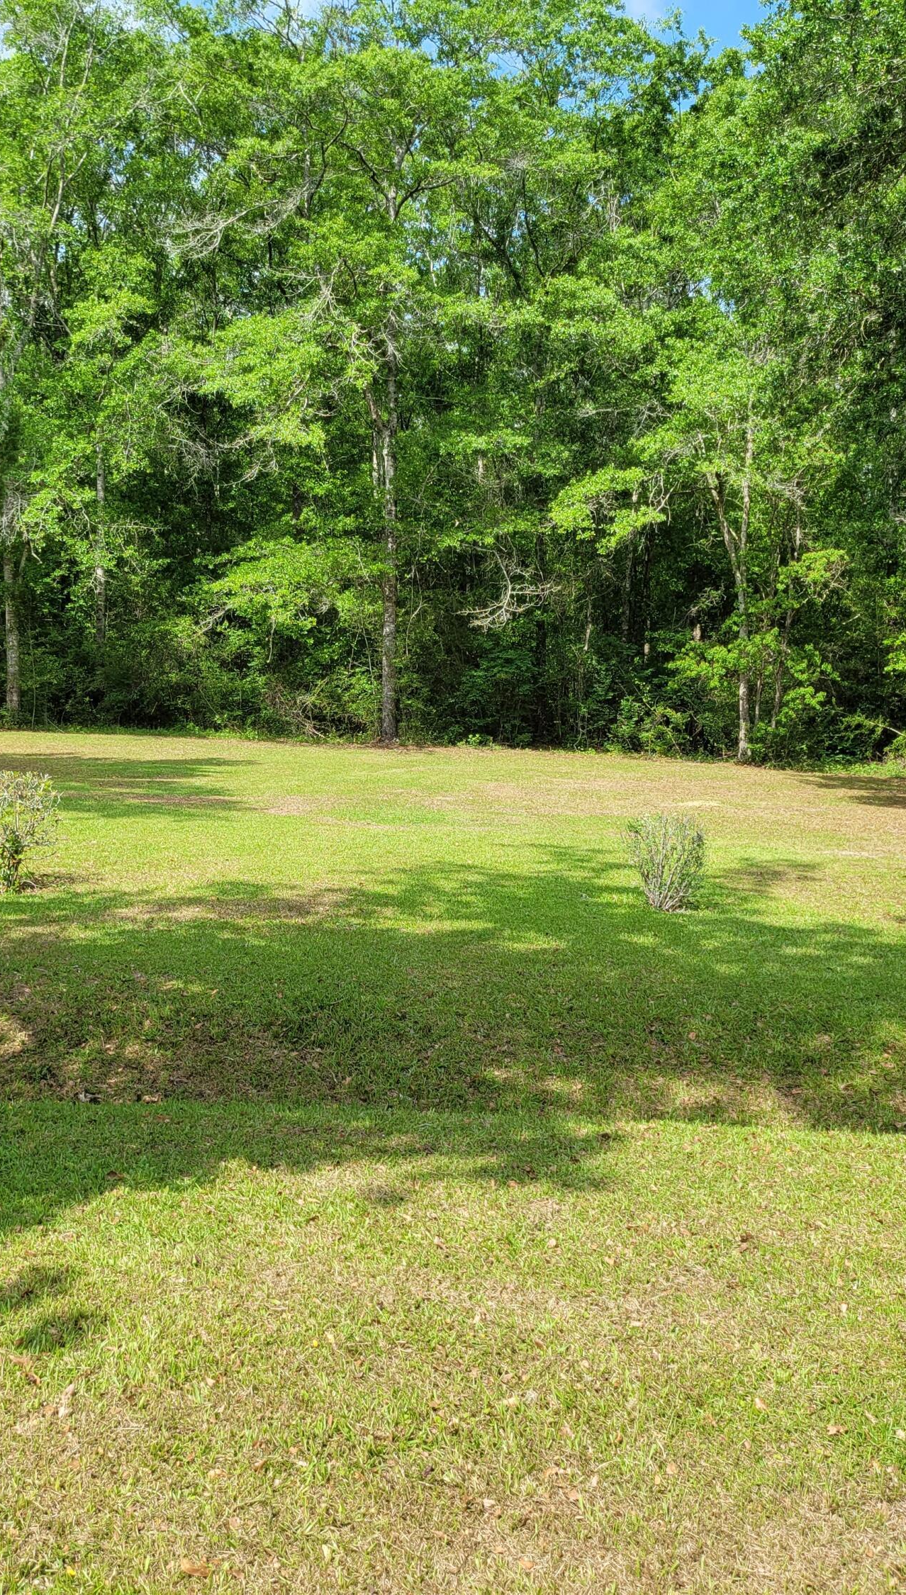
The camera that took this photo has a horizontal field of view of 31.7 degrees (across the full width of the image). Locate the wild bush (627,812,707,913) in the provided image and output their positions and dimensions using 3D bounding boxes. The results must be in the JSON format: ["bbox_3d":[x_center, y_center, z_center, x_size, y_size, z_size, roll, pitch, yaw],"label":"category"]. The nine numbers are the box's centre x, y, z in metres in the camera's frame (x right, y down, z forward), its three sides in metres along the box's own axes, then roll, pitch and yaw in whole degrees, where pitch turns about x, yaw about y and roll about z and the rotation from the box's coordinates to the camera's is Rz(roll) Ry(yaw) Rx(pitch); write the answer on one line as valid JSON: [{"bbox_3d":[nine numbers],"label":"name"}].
[{"bbox_3d":[1.604,0.481,12.000,0.599,0.726,0.569,1,4,0],"label":"wild bush"}]

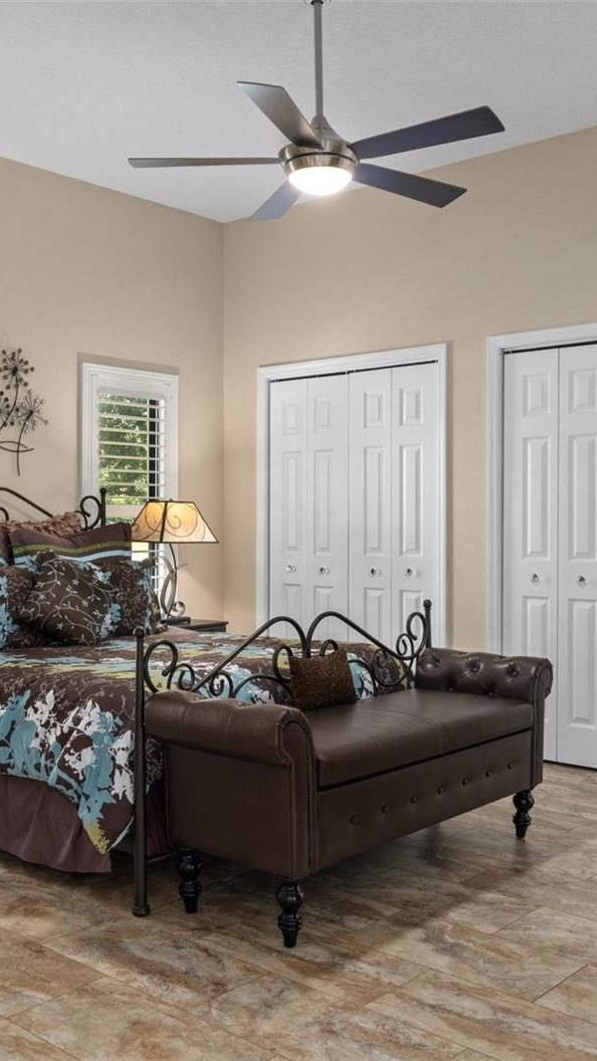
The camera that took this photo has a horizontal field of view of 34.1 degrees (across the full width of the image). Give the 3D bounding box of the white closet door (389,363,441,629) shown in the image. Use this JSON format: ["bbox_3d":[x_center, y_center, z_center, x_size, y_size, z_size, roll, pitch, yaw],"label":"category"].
[{"bbox_3d":[0.630,0.120,5.250,0.305,2.000,0.040,0,1,41],"label":"white closet door"}]

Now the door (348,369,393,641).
[{"bbox_3d":[0.410,0.118,5.425,0.292,2.007,0.036,0,0,39],"label":"door"}]

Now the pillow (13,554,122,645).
[{"bbox_3d":[-1.070,0.320,4.500,0.460,0.420,0.180,0,-24,-38],"label":"pillow"}]

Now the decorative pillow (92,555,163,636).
[{"bbox_3d":[-0.880,0.330,4.900,0.430,0.400,0.170,0,-19,-45],"label":"decorative pillow"}]

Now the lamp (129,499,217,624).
[{"bbox_3d":[-0.700,0.155,5.480,0.320,0.690,0.460,0,1,40],"label":"lamp"}]

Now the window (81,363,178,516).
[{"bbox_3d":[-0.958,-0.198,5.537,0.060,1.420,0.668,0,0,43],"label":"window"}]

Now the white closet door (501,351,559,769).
[{"bbox_3d":[1.158,0.121,4.829,0.295,2.007,0.036,0,0,39],"label":"white closet door"}]

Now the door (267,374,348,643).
[{"bbox_3d":[0.067,0.117,5.698,0.584,2.007,0.036,0,0,39],"label":"door"}]

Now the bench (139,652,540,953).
[{"bbox_3d":[0.258,0.809,3.306,0.513,0.680,1.554,0,0,42],"label":"bench"}]

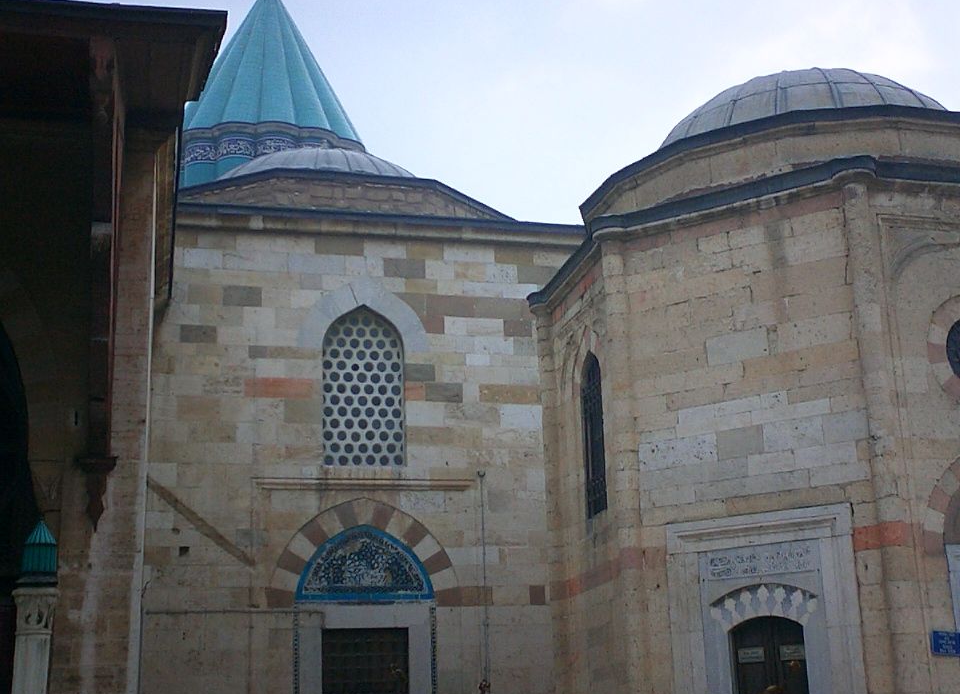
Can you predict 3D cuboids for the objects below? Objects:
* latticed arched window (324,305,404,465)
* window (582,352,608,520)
[{"bbox_3d":[-1.776,0.584,20.566,1.220,2.540,0.200,2,-17,-13],"label":"latticed arched window"},{"bbox_3d":[1.573,1.161,18.843,0.170,2.300,0.840,2,-17,-13],"label":"window"}]

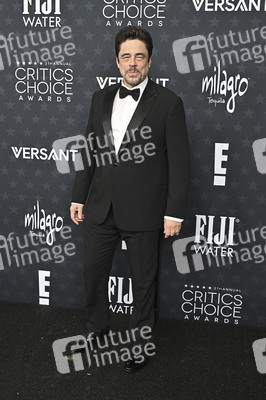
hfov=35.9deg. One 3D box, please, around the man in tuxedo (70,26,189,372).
[{"bbox_3d":[-0.035,0.025,2.232,0.630,1.840,0.400,7,10,29],"label":"man in tuxedo"}]

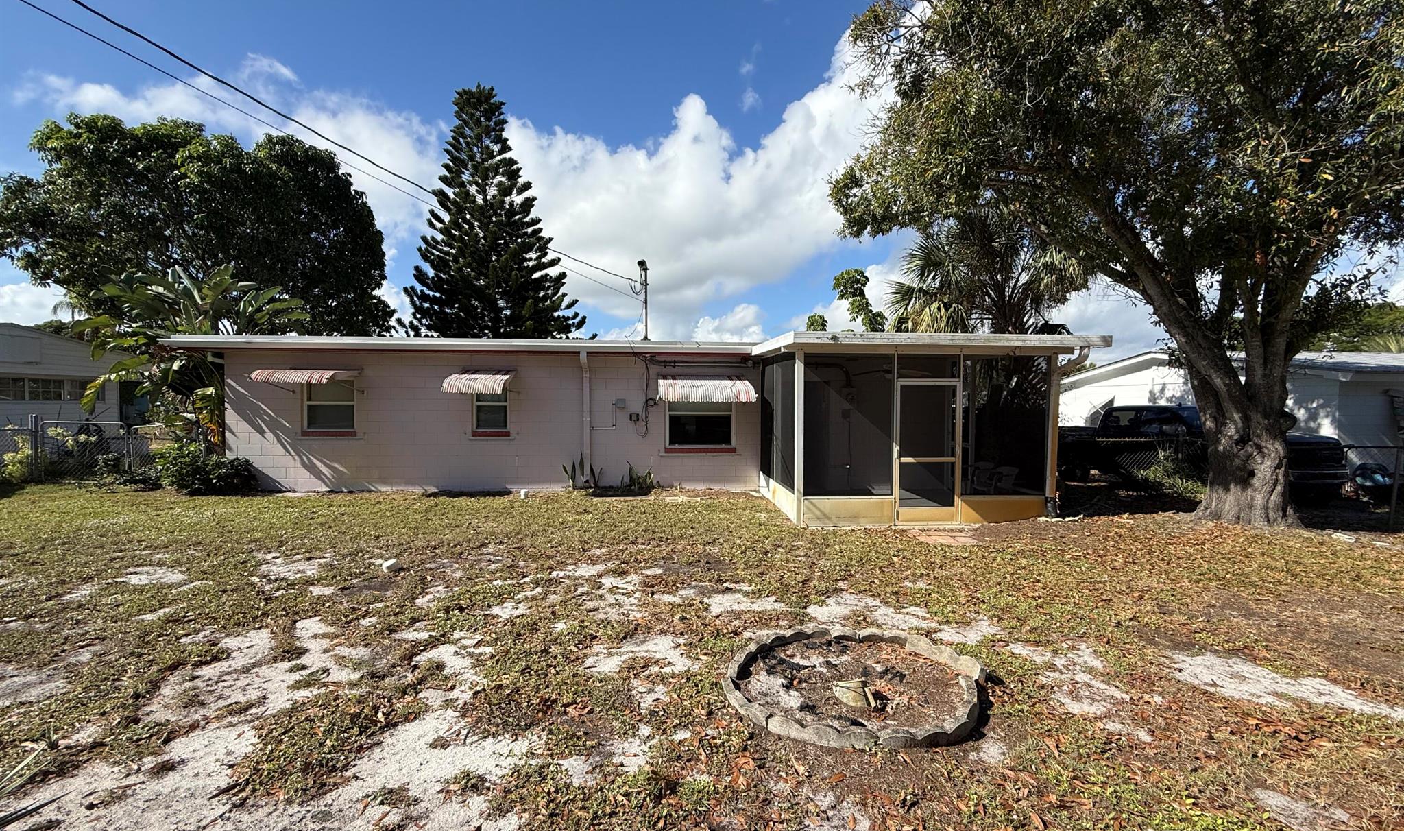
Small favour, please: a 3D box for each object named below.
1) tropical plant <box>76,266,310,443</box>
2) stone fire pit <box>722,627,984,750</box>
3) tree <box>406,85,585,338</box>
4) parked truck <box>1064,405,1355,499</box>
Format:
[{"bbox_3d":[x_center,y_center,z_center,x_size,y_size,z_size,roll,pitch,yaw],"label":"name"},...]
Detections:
[{"bbox_3d":[-9.750,-0.735,10.850,4.300,4.200,3.800,0,1,0],"label":"tropical plant"},{"bbox_3d":[0.920,1.579,3.420,1.510,0.120,1.390,0,1,0],"label":"stone fire pit"},{"bbox_3d":[-8.500,-6.228,23.500,8.000,15.000,8.000,0,1,0],"label":"tree"},{"bbox_3d":[10.900,0.769,13.200,2.030,1.940,5.800,0,1,-6],"label":"parked truck"}]

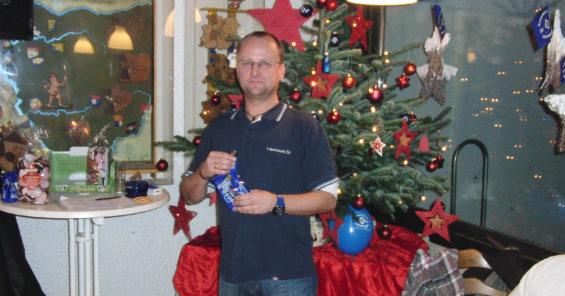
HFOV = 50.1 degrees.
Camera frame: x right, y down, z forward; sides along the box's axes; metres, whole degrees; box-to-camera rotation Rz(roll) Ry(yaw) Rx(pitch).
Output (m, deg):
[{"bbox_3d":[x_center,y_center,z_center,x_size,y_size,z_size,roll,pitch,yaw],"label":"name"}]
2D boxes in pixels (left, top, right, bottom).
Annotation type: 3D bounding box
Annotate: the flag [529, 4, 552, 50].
[{"bbox_3d":[0.772,-0.364,1.800,0.090,0.125,0.020,-7,7,-17],"label":"flag"}]

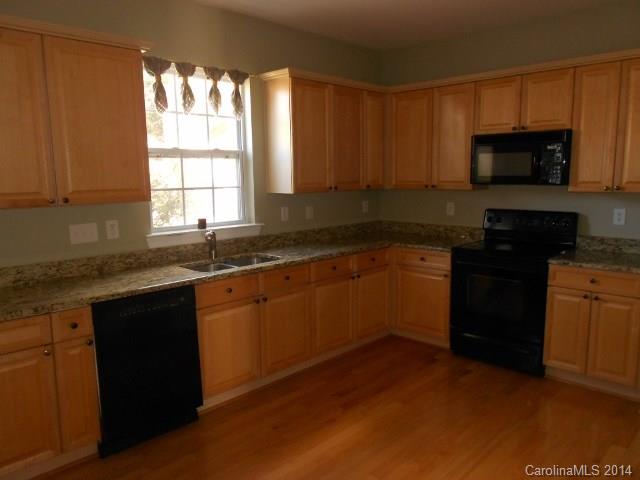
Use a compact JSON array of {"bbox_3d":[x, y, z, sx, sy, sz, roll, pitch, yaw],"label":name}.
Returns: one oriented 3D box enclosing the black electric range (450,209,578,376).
[{"bbox_3d":[1.575,0.381,3.963,0.760,1.190,0.645,7,11,44],"label":"black electric range"}]

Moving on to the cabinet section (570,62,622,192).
[{"bbox_3d":[2.071,-0.812,3.543,0.293,0.897,0.330,7,10,44],"label":"cabinet section"}]

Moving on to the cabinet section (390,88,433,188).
[{"bbox_3d":[0.964,-0.940,4.618,0.470,0.897,0.330,7,10,44],"label":"cabinet section"}]

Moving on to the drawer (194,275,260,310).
[{"bbox_3d":[-0.732,0.309,3.266,0.420,0.162,0.495,7,11,44],"label":"drawer"}]

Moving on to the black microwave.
[{"bbox_3d":[1.679,-0.654,3.915,0.763,0.401,0.385,7,11,44],"label":"black microwave"}]

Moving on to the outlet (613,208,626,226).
[{"bbox_3d":[2.269,-0.175,3.644,0.076,0.120,0.018,7,11,44],"label":"outlet"}]

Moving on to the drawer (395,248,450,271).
[{"bbox_3d":[1.052,0.150,4.350,0.523,0.154,0.474,7,11,44],"label":"drawer"}]

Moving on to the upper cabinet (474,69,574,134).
[{"bbox_3d":[1.687,-1.077,3.870,0.763,0.460,0.345,7,11,44],"label":"upper cabinet"}]

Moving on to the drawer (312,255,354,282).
[{"bbox_3d":[-0.057,0.215,4.008,0.474,0.155,0.488,7,11,44],"label":"drawer"}]

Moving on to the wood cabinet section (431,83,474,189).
[{"bbox_3d":[1.276,-0.904,4.315,0.402,0.897,0.330,7,10,44],"label":"wood cabinet section"}]

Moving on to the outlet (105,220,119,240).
[{"bbox_3d":[-1.361,-0.063,3.166,0.018,0.119,0.076,7,11,44],"label":"outlet"}]

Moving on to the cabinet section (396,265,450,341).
[{"bbox_3d":[1.108,0.511,4.436,0.568,0.600,0.605,7,10,44],"label":"cabinet section"}]

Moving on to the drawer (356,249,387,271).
[{"bbox_3d":[0.297,0.153,4.302,0.420,0.162,0.406,7,11,44],"label":"drawer"}]

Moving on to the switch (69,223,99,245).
[{"bbox_3d":[-1.459,-0.040,2.971,0.165,0.113,0.012,-8,11,-44],"label":"switch"}]

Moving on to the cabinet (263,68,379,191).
[{"bbox_3d":[0.134,-0.924,4.396,0.355,0.937,1.400,7,11,44],"label":"cabinet"}]

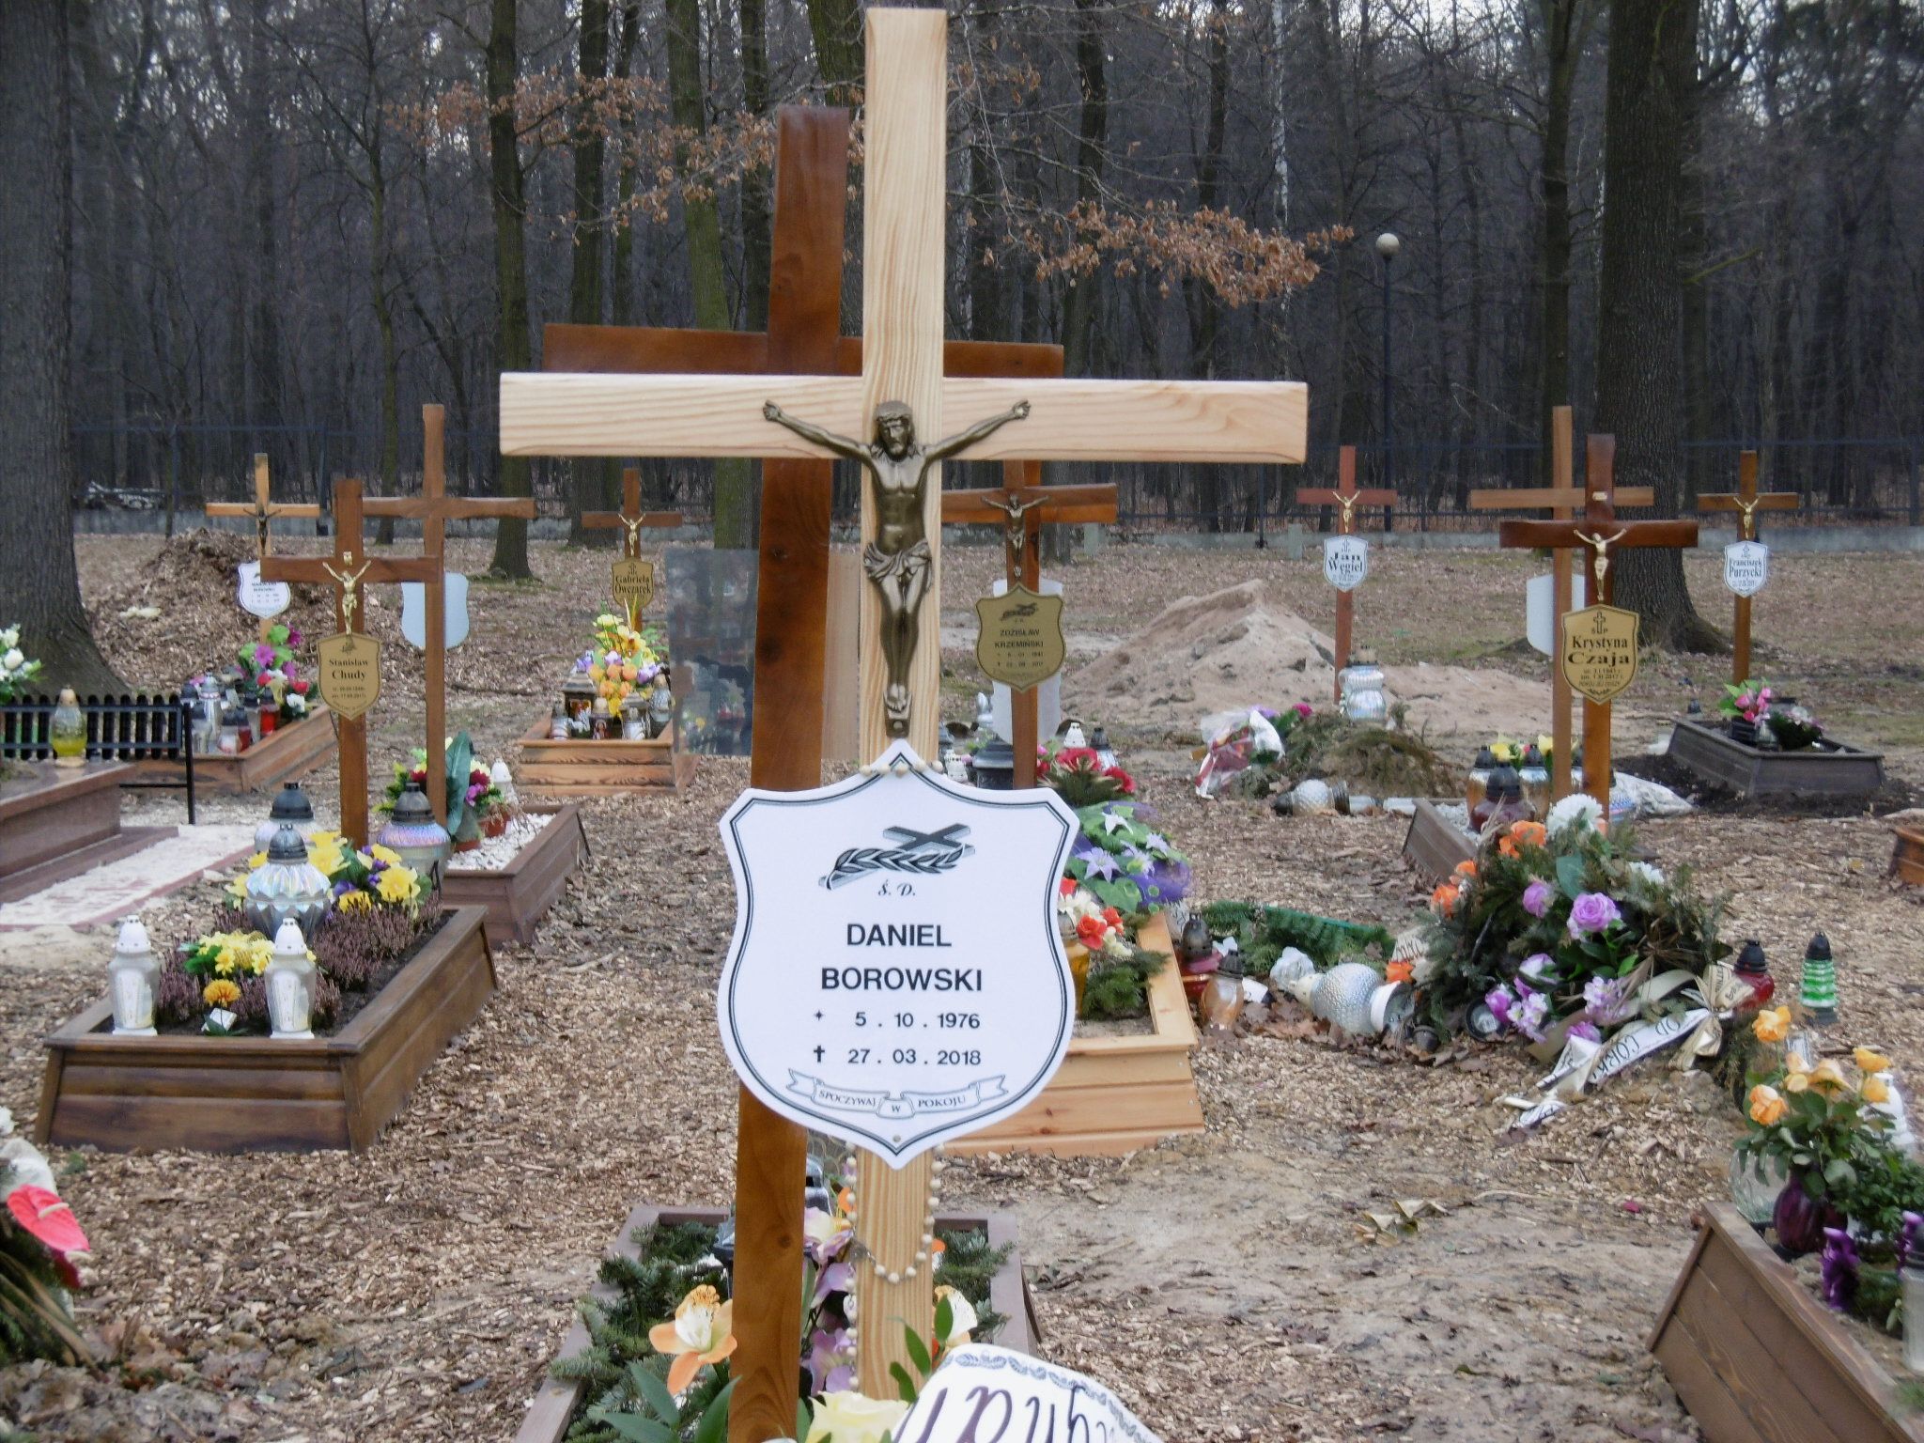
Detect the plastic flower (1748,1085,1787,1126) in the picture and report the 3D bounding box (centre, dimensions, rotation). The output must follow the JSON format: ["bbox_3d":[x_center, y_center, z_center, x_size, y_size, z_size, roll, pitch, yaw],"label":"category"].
[{"bbox_3d":[1.339,0.637,5.450,0.063,0.067,0.063,0,5,0],"label":"plastic flower"}]

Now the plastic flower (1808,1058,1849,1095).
[{"bbox_3d":[1.455,0.596,5.500,0.067,0.060,0.065,0,5,0],"label":"plastic flower"}]

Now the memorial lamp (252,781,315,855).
[{"bbox_3d":[-1.915,0.353,9.365,0.212,0.360,0.212,0,5,0],"label":"memorial lamp"}]

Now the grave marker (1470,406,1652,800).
[{"bbox_3d":[1.937,-0.181,10.671,0.600,1.680,0.070,0,5,0],"label":"grave marker"}]

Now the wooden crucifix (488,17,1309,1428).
[{"bbox_3d":[-0.049,0.293,2.519,0.602,1.650,0.065,0,5,-1],"label":"wooden crucifix"}]

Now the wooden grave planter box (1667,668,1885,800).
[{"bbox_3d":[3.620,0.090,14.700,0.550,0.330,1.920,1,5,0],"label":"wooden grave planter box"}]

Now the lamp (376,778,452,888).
[{"bbox_3d":[-1.564,0.349,9.365,0.214,0.360,0.214,0,5,0],"label":"lamp"}]

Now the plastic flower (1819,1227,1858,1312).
[{"bbox_3d":[1.396,0.873,5.220,0.063,0.137,0.062,0,5,0],"label":"plastic flower"}]

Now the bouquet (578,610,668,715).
[{"bbox_3d":[-1.653,-0.269,15.922,0.430,0.520,0.360,0,5,0],"label":"bouquet"}]

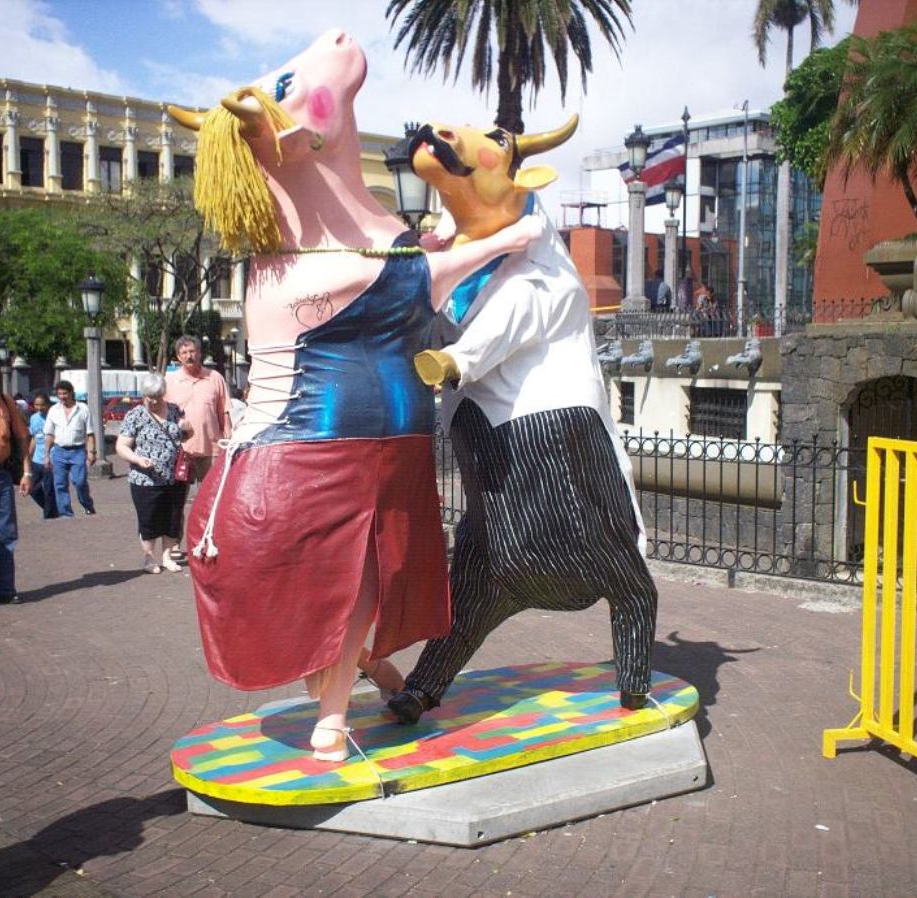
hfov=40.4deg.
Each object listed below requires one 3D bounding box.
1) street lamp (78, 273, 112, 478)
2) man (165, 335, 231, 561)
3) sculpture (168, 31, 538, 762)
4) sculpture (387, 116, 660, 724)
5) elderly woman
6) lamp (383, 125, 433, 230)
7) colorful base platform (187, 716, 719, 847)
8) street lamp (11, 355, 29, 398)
[{"bbox_3d":[-6.058,-1.227,20.800,0.500,3.450,0.500,0,5,0],"label":"street lamp"},{"bbox_3d":[-2.147,-0.004,10.250,0.560,1.840,0.380,-1,5,-12],"label":"man"},{"bbox_3d":[-0.468,-0.202,4.900,1.360,2.720,0.840,-3,5,-28],"label":"sculpture"},{"bbox_3d":[0.237,-0.080,5.030,1.030,2.330,0.800,-2,5,-17],"label":"sculpture"},{"bbox_3d":[-2.471,0.181,10.000,0.600,1.570,0.420,-2,5,-18],"label":"elderly woman"},{"bbox_3d":[-0.382,-0.954,10.440,0.500,3.500,0.500,0,5,0],"label":"lamp"},{"bbox_3d":[-0.024,1.158,4.985,2.250,0.180,1.600,-3,5,-33],"label":"colorful base platform"},{"bbox_3d":[-17.572,-2.507,50.000,0.700,2.600,0.700,0,5,0],"label":"street lamp"}]

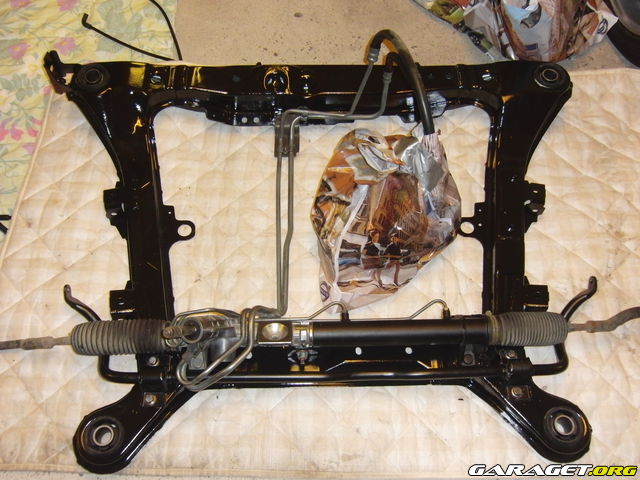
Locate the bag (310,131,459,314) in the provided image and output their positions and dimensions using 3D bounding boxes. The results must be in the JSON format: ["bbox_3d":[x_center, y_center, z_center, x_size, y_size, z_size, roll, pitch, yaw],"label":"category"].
[{"bbox_3d":[0.139,-0.055,1.345,0.310,0.170,0.385,0,60,0],"label":"bag"}]

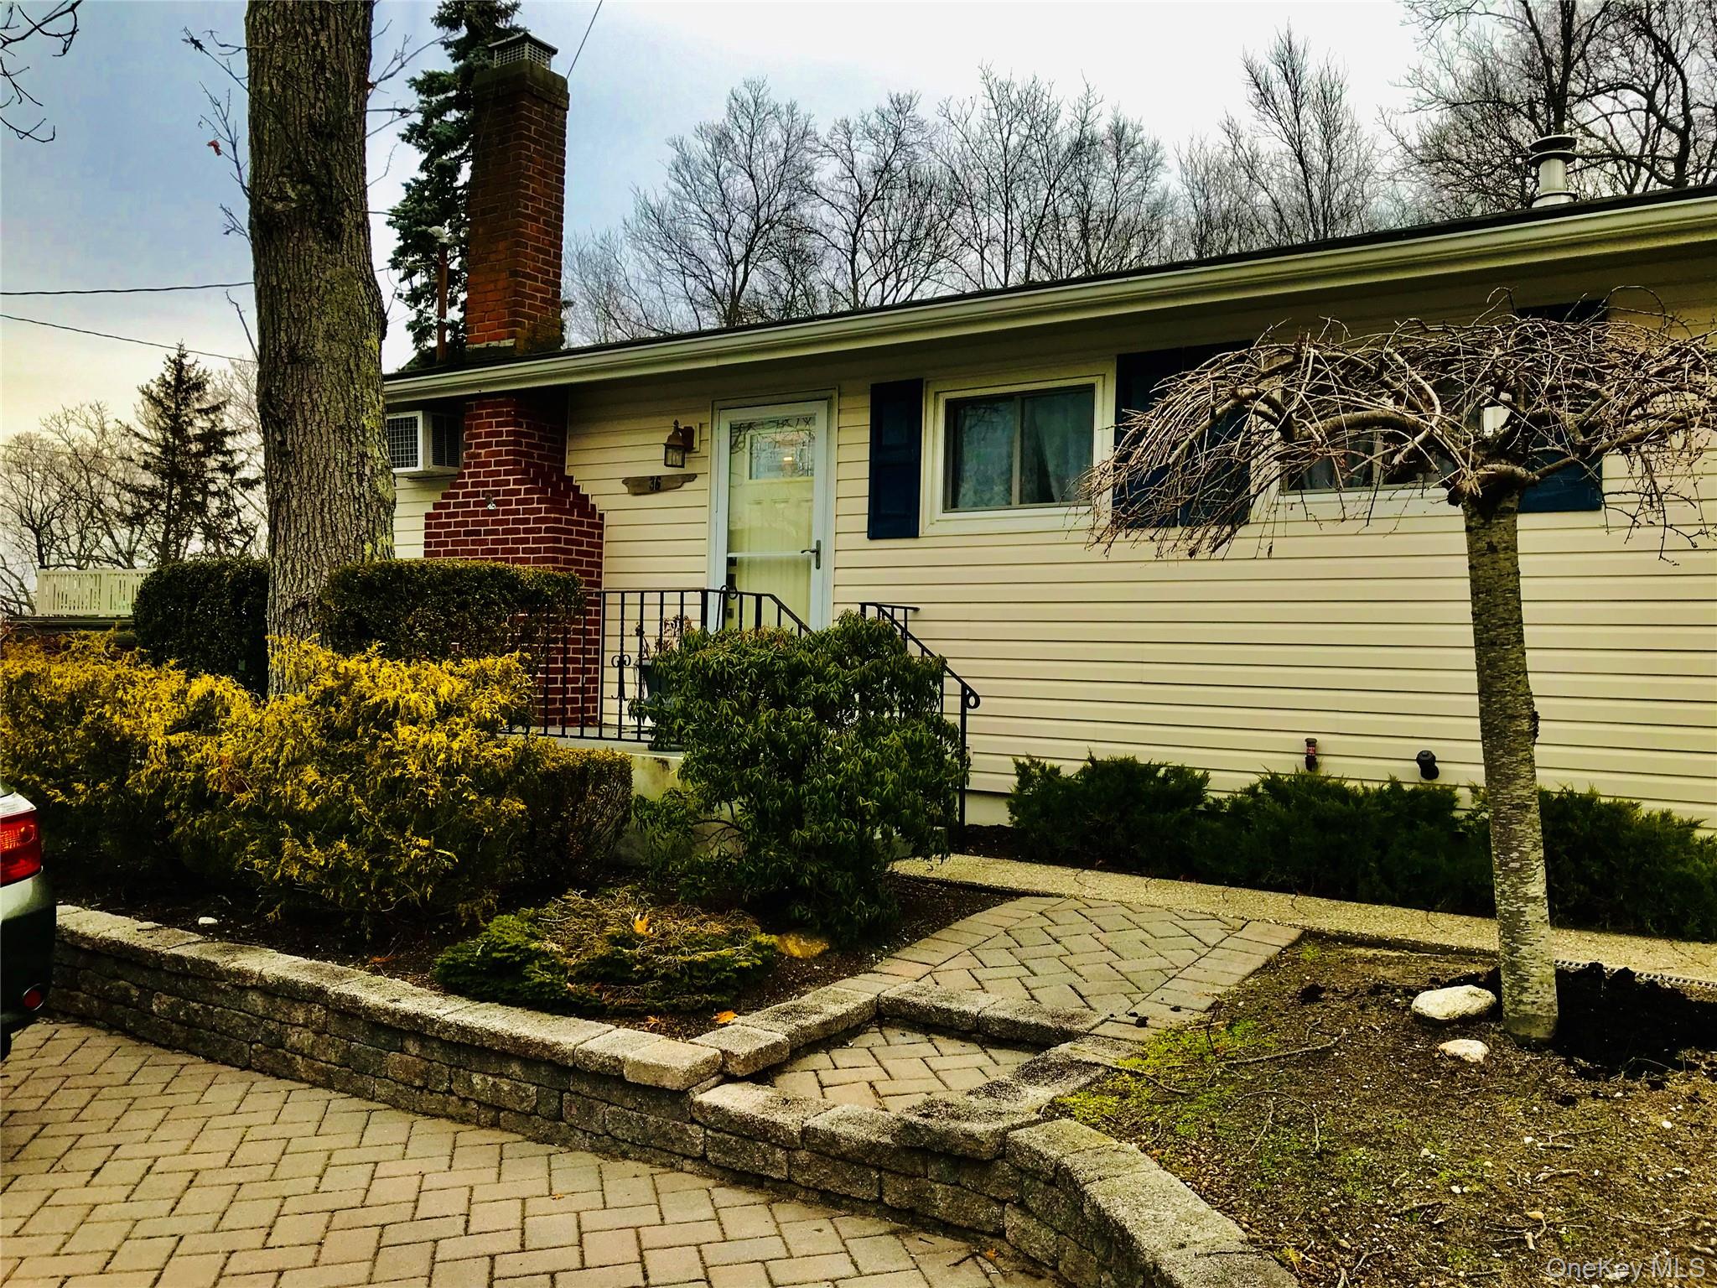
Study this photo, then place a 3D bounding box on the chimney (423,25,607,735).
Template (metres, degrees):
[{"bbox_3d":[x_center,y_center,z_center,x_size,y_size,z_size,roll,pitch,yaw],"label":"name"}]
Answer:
[{"bbox_3d":[-2.500,-1.956,10.144,1.320,5.060,0.540,1,-1,34],"label":"chimney"}]

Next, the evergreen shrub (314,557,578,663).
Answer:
[{"bbox_3d":[-2.065,0.358,7.134,1.080,1.520,0.780,1,-1,34],"label":"evergreen shrub"}]

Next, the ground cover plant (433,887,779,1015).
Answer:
[{"bbox_3d":[-0.864,0.984,4.720,1.120,0.290,1.080,1,-1,-10],"label":"ground cover plant"}]

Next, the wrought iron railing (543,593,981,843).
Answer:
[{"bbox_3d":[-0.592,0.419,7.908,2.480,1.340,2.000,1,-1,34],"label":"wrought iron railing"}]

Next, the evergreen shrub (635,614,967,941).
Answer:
[{"bbox_3d":[-0.238,0.515,5.950,1.350,1.270,1.250,1,-1,-2],"label":"evergreen shrub"}]

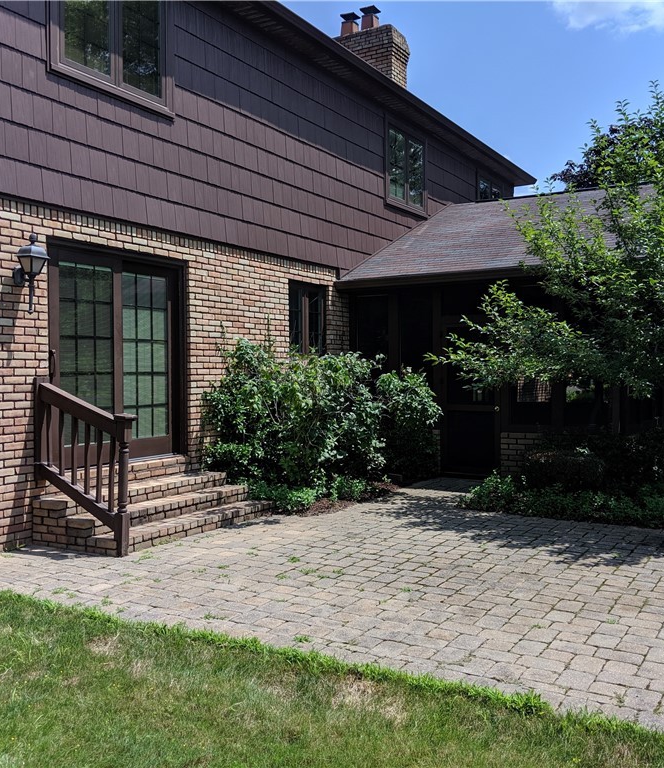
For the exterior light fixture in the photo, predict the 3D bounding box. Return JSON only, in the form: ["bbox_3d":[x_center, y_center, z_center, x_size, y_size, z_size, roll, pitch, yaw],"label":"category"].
[{"bbox_3d":[-2.478,-0.898,6.560,0.270,0.655,0.200,0,1,31],"label":"exterior light fixture"}]

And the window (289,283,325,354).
[{"bbox_3d":[-0.347,-0.840,10.466,0.110,0.940,0.880,0,1,31],"label":"window"}]

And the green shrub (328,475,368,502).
[{"bbox_3d":[0.173,1.147,8.995,0.420,0.300,0.430,0,1,31],"label":"green shrub"}]

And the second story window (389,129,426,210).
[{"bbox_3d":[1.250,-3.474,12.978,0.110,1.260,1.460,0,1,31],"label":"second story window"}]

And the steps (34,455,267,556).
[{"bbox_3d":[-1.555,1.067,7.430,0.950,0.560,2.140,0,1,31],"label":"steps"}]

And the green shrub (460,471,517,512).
[{"bbox_3d":[1.686,1.110,8.505,0.520,0.380,0.550,0,1,31],"label":"green shrub"}]

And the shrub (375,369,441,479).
[{"bbox_3d":[0.906,0.525,10.470,0.850,1.460,0.880,0,1,0],"label":"shrub"}]

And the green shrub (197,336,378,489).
[{"bbox_3d":[-0.347,0.428,9.296,1.060,1.740,2.300,0,1,31],"label":"green shrub"}]

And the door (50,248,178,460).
[{"bbox_3d":[-2.030,-0.242,7.683,0.120,1.980,1.760,0,1,31],"label":"door"}]

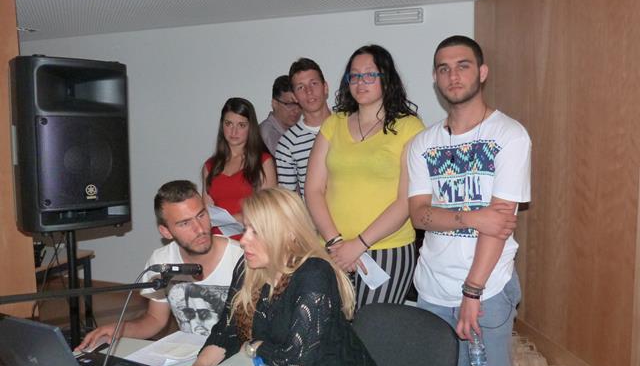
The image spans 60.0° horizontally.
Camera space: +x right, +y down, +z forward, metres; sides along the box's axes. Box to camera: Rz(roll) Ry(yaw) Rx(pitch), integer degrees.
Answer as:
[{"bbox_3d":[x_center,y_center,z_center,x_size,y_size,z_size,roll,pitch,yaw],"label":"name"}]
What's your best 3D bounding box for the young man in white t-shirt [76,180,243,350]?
[{"bbox_3d":[-0.560,0.628,2.040,0.590,1.274,0.690,0,6,5],"label":"young man in white t-shirt"}]

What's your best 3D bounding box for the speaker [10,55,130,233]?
[{"bbox_3d":[-1.014,-0.158,2.250,0.400,0.650,0.340,-5,7,-38],"label":"speaker"}]

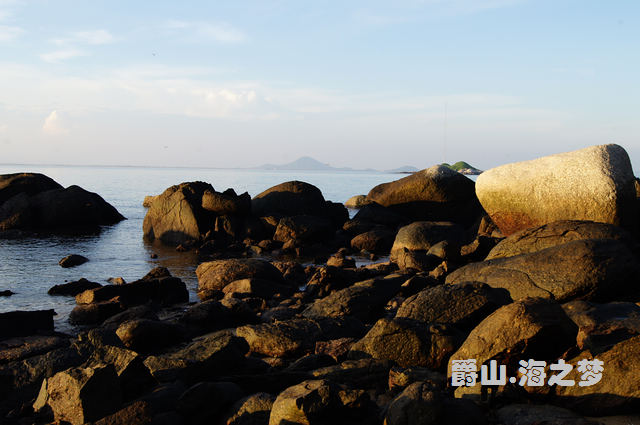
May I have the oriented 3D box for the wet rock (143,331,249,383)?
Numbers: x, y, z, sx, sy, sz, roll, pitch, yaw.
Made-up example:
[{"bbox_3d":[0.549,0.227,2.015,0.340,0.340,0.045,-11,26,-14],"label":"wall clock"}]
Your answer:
[{"bbox_3d":[-1.035,1.197,6.200,0.850,0.360,0.600,0,3,-15],"label":"wet rock"}]

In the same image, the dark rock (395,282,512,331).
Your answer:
[{"bbox_3d":[1.605,1.137,9.000,1.393,0.529,0.975,2,3,15],"label":"dark rock"}]

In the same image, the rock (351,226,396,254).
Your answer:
[{"bbox_3d":[1.511,0.759,20.300,1.339,0.739,1.004,2,3,15],"label":"rock"}]

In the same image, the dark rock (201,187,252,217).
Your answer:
[{"bbox_3d":[-2.857,-0.308,22.800,1.439,0.848,1.008,2,3,10],"label":"dark rock"}]

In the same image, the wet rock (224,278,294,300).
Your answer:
[{"bbox_3d":[-0.990,1.264,12.200,1.211,0.321,0.727,2,3,15],"label":"wet rock"}]

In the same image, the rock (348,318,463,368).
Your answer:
[{"bbox_3d":[0.757,1.159,6.600,0.950,0.400,0.720,1,3,0],"label":"rock"}]

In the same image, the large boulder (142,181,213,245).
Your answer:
[{"bbox_3d":[-3.795,0.000,20.000,1.800,1.700,1.600,1,3,0],"label":"large boulder"}]

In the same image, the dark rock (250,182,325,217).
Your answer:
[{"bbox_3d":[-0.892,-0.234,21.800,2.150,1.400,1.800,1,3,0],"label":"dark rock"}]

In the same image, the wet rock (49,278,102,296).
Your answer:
[{"bbox_3d":[-3.803,1.167,11.600,0.780,0.230,0.500,1,3,0],"label":"wet rock"}]

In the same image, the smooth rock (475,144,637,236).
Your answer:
[{"bbox_3d":[5.096,-0.464,16.200,3.308,2.013,2.150,2,3,18],"label":"smooth rock"}]

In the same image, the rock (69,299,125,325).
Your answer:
[{"bbox_3d":[-2.877,1.275,9.600,0.650,0.270,0.500,1,3,0],"label":"rock"}]

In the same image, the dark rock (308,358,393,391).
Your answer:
[{"bbox_3d":[0.263,1.351,6.200,0.674,0.210,0.506,2,3,10],"label":"dark rock"}]

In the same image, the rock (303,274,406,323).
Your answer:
[{"bbox_3d":[0.416,1.038,9.000,1.200,0.460,0.800,0,4,-20],"label":"rock"}]

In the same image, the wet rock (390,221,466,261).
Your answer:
[{"bbox_3d":[2.733,0.724,18.800,1.880,1.024,1.410,2,3,15],"label":"wet rock"}]

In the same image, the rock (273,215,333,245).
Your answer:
[{"bbox_3d":[-0.460,0.447,19.600,1.500,0.780,1.200,1,3,0],"label":"rock"}]

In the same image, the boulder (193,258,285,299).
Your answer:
[{"bbox_3d":[-1.353,1.160,12.900,1.516,0.686,1.137,2,3,15],"label":"boulder"}]

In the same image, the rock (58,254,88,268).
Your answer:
[{"bbox_3d":[-5.618,1.116,17.000,0.642,0.306,0.449,1,3,0],"label":"rock"}]

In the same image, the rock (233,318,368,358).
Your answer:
[{"bbox_3d":[-0.183,1.173,7.000,1.150,0.350,0.700,1,3,-5],"label":"rock"}]

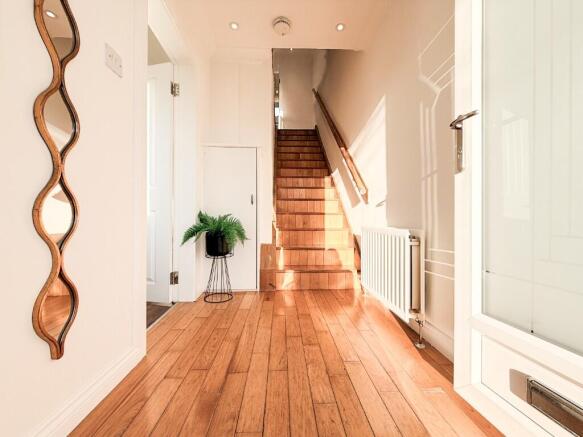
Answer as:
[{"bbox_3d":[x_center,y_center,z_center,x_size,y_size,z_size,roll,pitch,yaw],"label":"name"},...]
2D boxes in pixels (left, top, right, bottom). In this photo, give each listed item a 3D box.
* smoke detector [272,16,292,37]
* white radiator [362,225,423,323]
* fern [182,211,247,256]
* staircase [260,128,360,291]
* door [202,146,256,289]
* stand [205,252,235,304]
[{"bbox_3d":[-0.079,-1.656,2.037,0.150,0.050,0.150,0,-1,-3],"label":"smoke detector"},{"bbox_3d":[0.666,0.325,1.654,0.090,0.500,0.745,0,-1,-3],"label":"white radiator"},{"bbox_3d":[-0.639,0.125,2.040,0.510,0.400,0.470,0,-1,-3],"label":"fern"},{"bbox_3d":[0.132,-0.621,3.792,0.960,2.700,3.000,0,-1,-3],"label":"staircase"},{"bbox_3d":[-0.589,-0.001,2.275,0.515,1.375,0.040,0,-1,-3],"label":"door"},{"bbox_3d":[-0.638,0.486,2.074,0.260,0.430,0.260,0,-1,-3],"label":"stand"}]

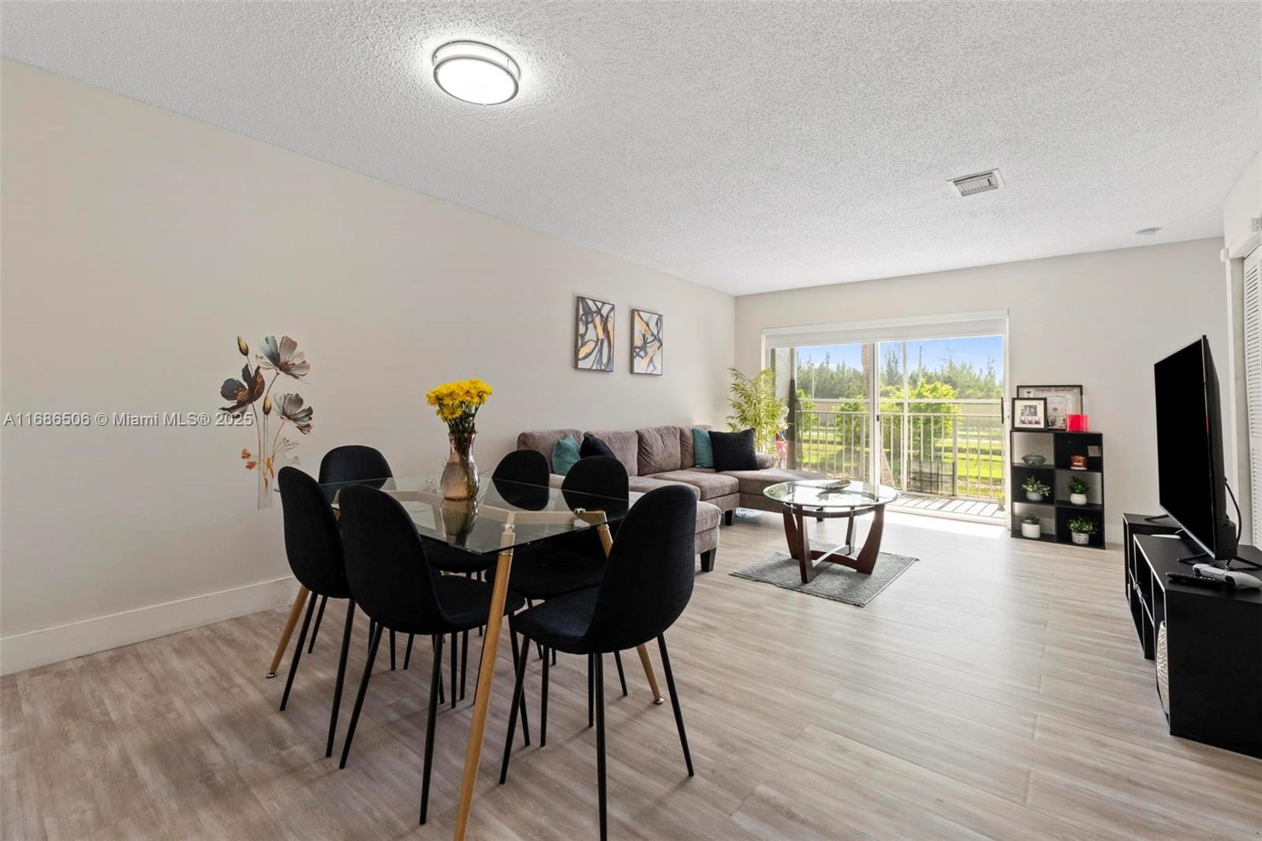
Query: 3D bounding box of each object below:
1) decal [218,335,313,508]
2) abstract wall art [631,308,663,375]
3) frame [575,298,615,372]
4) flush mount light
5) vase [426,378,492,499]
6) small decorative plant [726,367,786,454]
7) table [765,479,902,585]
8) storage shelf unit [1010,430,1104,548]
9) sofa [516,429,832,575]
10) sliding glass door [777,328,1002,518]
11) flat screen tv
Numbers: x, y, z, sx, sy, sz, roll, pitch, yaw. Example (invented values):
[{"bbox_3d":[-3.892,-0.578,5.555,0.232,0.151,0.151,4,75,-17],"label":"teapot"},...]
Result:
[{"bbox_3d":[-1.941,0.008,2.824,0.012,0.930,0.425,1,2,40],"label":"decal"},{"bbox_3d":[0.182,-0.780,5.299,0.035,0.630,0.500,1,2,40],"label":"abstract wall art"},{"bbox_3d":[-0.303,-0.767,4.728,0.035,0.630,0.495,1,2,40],"label":"frame"},{"bbox_3d":[-0.640,-1.429,2.175,0.330,0.085,0.330,0,1,0],"label":"flush mount light"},{"bbox_3d":[-0.629,0.066,1.927,0.226,0.441,0.226,0,1,-5],"label":"vase"},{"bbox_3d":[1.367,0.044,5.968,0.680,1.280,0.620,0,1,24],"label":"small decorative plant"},{"bbox_3d":[1.379,0.740,3.618,0.900,0.500,0.900,1,2,40],"label":"table"},{"bbox_3d":[3.463,0.530,4.287,0.585,0.895,0.300,1,2,40],"label":"storage shelf unit"},{"bbox_3d":[0.578,0.514,4.572,1.530,0.920,2.996,1,2,40],"label":"sofa"},{"bbox_3d":[2.499,-0.024,5.499,2.333,1.980,0.100,1,2,44],"label":"sliding glass door"},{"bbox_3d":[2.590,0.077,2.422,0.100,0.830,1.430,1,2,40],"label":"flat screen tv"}]

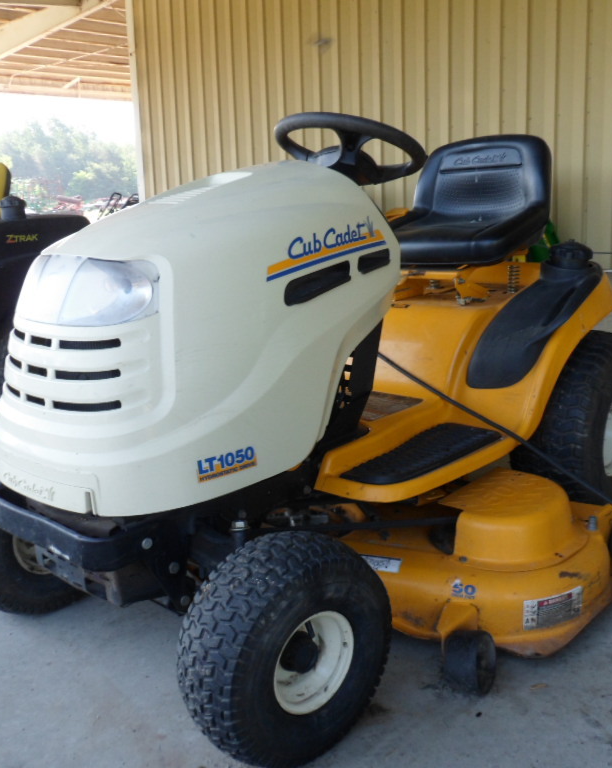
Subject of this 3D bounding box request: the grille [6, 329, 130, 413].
[{"bbox_3d":[-0.431,-0.028,1.358,0.310,0.130,0.080,10,18,40],"label":"grille"}]

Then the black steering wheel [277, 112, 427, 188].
[{"bbox_3d":[0.096,-0.529,1.865,0.358,0.085,0.358,12,-2,0],"label":"black steering wheel"}]

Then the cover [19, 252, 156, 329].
[{"bbox_3d":[-0.407,-0.161,1.358,0.385,0.130,0.110,10,18,40],"label":"cover"}]

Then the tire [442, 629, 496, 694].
[{"bbox_3d":[0.306,0.515,1.489,0.055,0.113,0.113,10,18,40],"label":"tire"}]

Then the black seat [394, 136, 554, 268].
[{"bbox_3d":[0.448,-0.513,2.275,0.460,0.355,0.410,10,18,40],"label":"black seat"}]

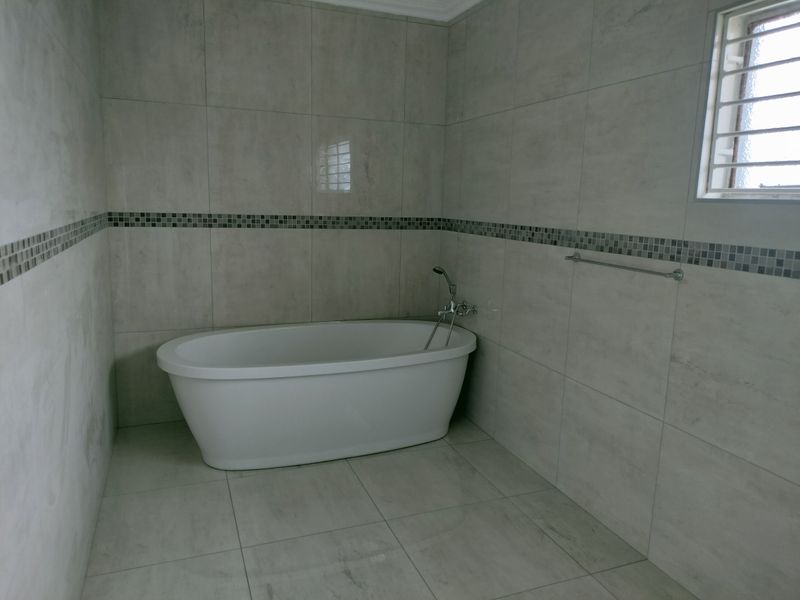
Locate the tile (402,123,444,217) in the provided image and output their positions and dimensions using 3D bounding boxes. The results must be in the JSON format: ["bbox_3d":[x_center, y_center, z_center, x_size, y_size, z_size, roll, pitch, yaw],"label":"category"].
[{"bbox_3d":[0.154,-0.835,4.025,0.286,0.599,0.013,-2,10,-20],"label":"tile"}]

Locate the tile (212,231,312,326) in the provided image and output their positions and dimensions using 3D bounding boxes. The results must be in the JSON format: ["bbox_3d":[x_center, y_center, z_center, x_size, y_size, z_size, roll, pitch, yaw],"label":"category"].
[{"bbox_3d":[-0.827,-0.137,3.767,0.598,0.588,0.012,-2,10,-22],"label":"tile"}]

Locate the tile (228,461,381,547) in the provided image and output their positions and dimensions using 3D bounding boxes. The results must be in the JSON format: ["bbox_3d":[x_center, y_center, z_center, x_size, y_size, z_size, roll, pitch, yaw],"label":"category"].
[{"bbox_3d":[-0.453,0.906,2.816,0.598,0.010,0.603,-2,10,-22],"label":"tile"}]

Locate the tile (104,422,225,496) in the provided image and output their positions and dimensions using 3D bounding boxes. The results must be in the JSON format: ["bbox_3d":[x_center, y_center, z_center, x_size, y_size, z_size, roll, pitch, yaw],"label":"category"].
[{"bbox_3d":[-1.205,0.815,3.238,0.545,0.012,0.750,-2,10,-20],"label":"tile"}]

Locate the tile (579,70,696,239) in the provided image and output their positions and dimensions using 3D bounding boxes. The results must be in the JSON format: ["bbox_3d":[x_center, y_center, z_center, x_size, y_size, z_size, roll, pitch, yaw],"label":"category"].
[{"bbox_3d":[0.900,-0.552,2.442,0.013,0.599,0.614,-2,10,-20],"label":"tile"}]

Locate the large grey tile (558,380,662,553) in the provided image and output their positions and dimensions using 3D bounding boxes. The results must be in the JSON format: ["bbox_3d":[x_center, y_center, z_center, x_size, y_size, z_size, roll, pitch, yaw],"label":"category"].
[{"bbox_3d":[0.873,0.682,2.657,0.010,0.558,0.614,-2,10,-20],"label":"large grey tile"}]

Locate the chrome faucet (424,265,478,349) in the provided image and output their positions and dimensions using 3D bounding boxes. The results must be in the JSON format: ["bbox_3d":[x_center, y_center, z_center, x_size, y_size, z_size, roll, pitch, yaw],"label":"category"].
[{"bbox_3d":[0.297,0.057,3.741,0.270,0.510,0.240,-2,10,-20],"label":"chrome faucet"}]

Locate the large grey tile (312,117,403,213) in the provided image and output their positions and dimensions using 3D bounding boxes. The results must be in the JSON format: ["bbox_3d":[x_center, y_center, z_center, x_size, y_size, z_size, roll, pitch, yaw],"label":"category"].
[{"bbox_3d":[-0.257,-0.820,3.880,0.598,0.595,0.012,-2,10,-22],"label":"large grey tile"}]

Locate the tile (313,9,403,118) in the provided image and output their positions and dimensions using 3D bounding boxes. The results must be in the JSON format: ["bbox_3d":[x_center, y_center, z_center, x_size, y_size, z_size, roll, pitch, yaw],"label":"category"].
[{"bbox_3d":[-0.242,-1.407,3.781,0.598,0.596,0.012,-2,10,-22],"label":"tile"}]

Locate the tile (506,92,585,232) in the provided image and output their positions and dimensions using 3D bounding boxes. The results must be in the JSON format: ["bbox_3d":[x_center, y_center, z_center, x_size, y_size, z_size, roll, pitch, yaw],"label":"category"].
[{"bbox_3d":[0.696,-0.651,3.017,0.010,0.599,0.604,-2,10,-20],"label":"tile"}]

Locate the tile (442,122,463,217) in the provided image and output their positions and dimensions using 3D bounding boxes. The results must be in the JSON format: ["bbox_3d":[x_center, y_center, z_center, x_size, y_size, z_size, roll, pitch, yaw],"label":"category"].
[{"bbox_3d":[0.336,-0.821,3.967,0.013,0.599,0.223,-2,10,-20],"label":"tile"}]

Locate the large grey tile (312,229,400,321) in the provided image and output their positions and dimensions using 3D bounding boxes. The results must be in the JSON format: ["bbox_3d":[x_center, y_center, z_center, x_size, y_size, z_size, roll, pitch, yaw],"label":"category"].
[{"bbox_3d":[-0.274,-0.161,3.992,0.598,0.588,0.012,-2,10,-22],"label":"large grey tile"}]

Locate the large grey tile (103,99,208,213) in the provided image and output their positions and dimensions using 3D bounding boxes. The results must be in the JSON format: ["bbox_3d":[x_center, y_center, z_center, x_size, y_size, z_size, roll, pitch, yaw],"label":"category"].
[{"bbox_3d":[-1.335,-0.774,3.443,0.535,0.595,0.012,-2,10,-22],"label":"large grey tile"}]

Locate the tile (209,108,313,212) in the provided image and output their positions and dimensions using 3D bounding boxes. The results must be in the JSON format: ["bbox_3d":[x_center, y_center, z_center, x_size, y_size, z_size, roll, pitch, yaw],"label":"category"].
[{"bbox_3d":[-0.815,-0.802,3.672,0.593,0.599,0.013,-2,10,-20],"label":"tile"}]

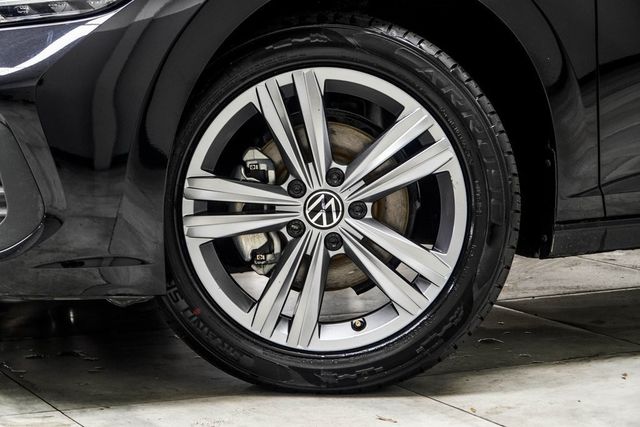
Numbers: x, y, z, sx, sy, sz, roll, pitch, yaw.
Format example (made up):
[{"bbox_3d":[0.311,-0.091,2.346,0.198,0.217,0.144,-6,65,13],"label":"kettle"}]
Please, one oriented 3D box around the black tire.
[{"bbox_3d":[0.008,-0.014,2.650,0.656,0.650,0.213,0,5,1],"label":"black tire"}]

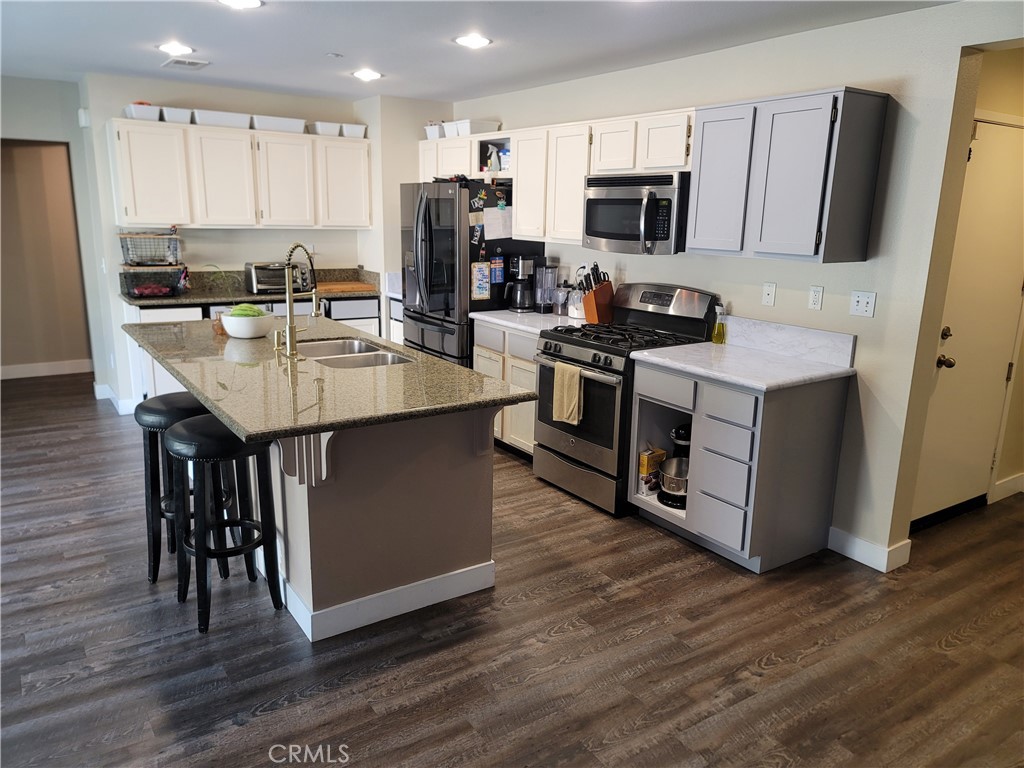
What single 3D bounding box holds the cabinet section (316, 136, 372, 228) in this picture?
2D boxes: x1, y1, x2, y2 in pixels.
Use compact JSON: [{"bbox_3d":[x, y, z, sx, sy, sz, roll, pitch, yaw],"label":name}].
[{"bbox_3d":[-1.455,-1.663,6.167,0.475,0.717,0.347,-7,16,-34],"label":"cabinet section"}]

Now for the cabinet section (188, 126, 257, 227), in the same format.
[{"bbox_3d":[-2.235,-1.562,5.642,0.470,0.717,0.347,-7,16,-34],"label":"cabinet section"}]

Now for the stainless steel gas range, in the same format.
[{"bbox_3d":[0.614,0.033,4.363,0.715,1.215,0.753,-7,16,-34],"label":"stainless steel gas range"}]

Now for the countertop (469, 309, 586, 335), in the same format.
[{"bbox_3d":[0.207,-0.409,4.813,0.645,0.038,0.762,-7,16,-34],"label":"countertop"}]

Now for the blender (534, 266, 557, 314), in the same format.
[{"bbox_3d":[0.226,-0.669,5.207,0.150,0.333,0.140,-7,16,-34],"label":"blender"}]

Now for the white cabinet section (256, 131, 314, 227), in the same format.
[{"bbox_3d":[-1.846,-1.612,5.904,0.473,0.717,0.347,-7,16,-34],"label":"white cabinet section"}]

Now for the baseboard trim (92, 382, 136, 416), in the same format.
[{"bbox_3d":[-3.106,0.119,5.762,0.210,0.120,0.574,-7,16,-34],"label":"baseboard trim"}]

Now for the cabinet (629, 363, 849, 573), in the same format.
[{"bbox_3d":[1.112,0.351,3.776,0.639,0.889,0.813,-7,16,-34],"label":"cabinet"}]

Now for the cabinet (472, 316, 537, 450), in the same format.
[{"bbox_3d":[0.206,0.029,4.917,0.623,0.862,0.752,-7,16,-34],"label":"cabinet"}]

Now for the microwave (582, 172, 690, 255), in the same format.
[{"bbox_3d":[0.776,-0.964,4.192,0.440,0.423,0.756,-7,16,-34],"label":"microwave"}]

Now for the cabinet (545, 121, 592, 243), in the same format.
[{"bbox_3d":[0.464,-1.226,4.551,0.338,0.704,0.403,-7,16,-34],"label":"cabinet"}]

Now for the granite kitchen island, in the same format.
[{"bbox_3d":[-1.071,0.297,3.706,1.138,0.916,2.455,-7,16,-34],"label":"granite kitchen island"}]

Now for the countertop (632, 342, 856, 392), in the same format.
[{"bbox_3d":[1.115,-0.100,3.672,0.651,0.040,0.850,-7,16,-34],"label":"countertop"}]

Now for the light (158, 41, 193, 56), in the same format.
[{"bbox_3d":[-1.922,-1.914,4.246,0.200,0.030,0.200,-7,16,-34],"label":"light"}]

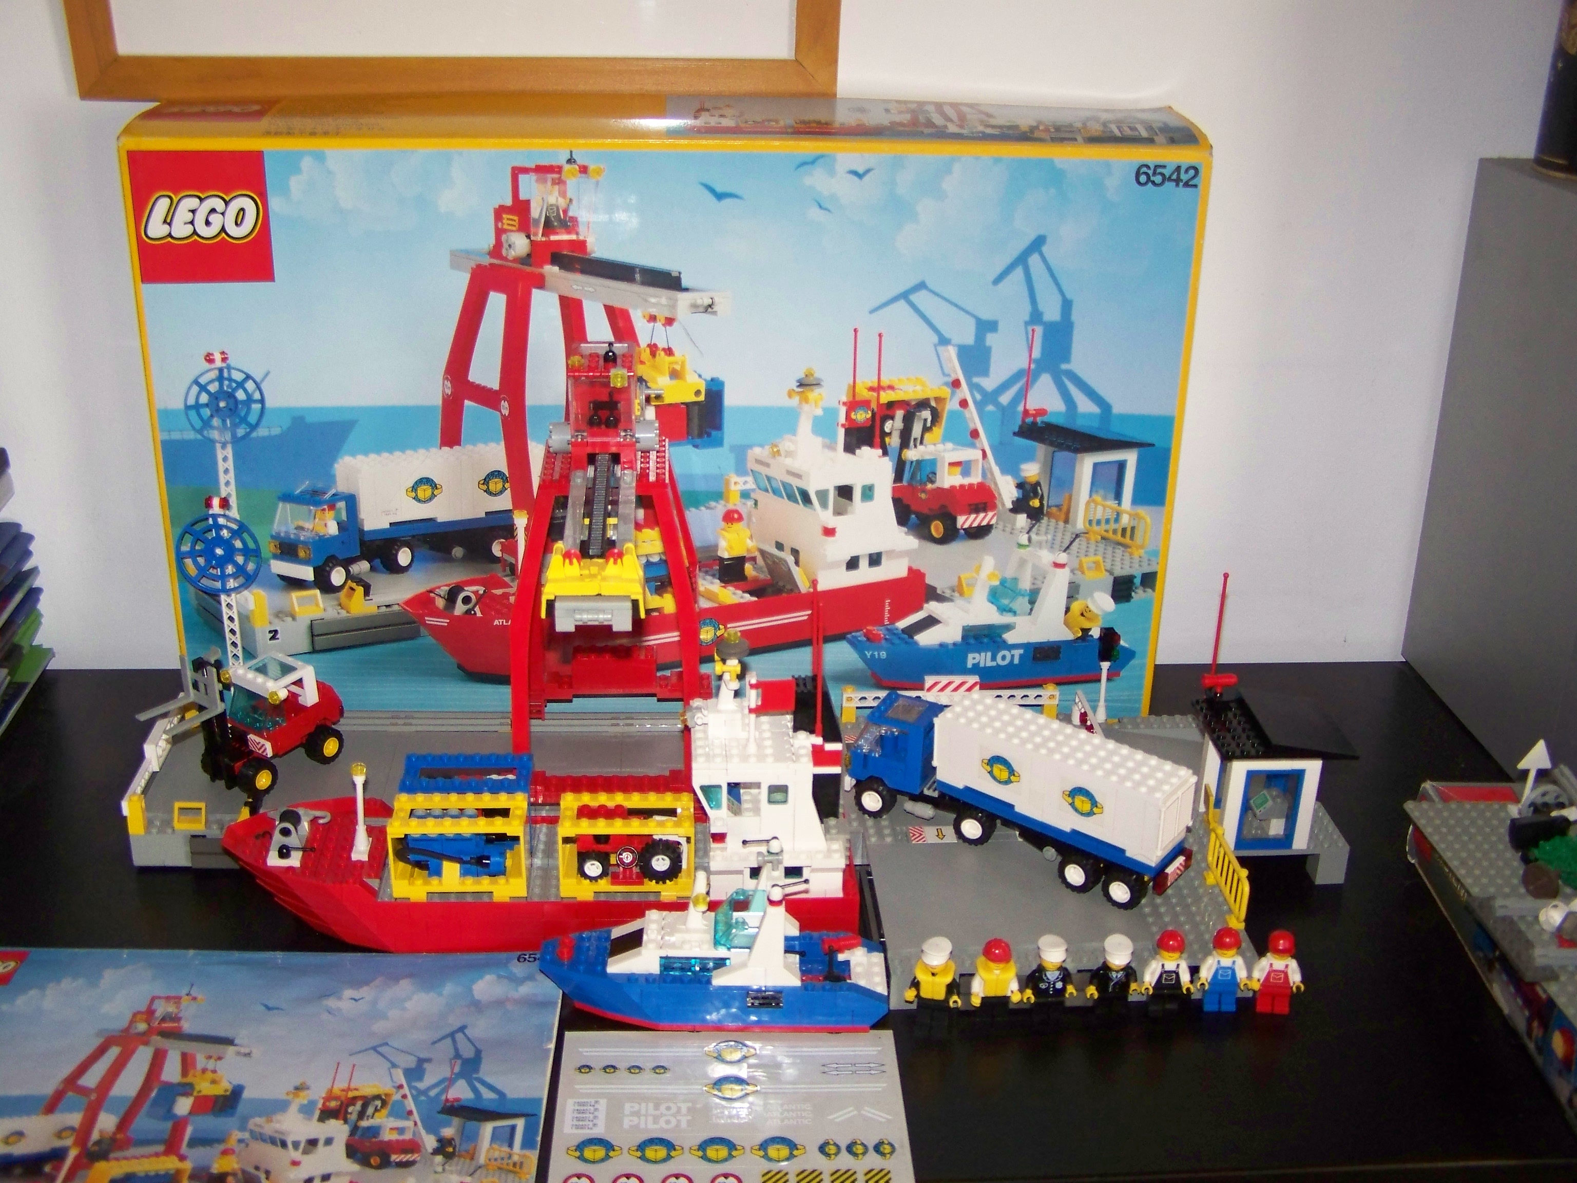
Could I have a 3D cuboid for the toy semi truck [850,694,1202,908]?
[{"bbox_3d":[0.115,0.101,0.882,0.186,0.066,0.048,18,31,34],"label":"toy semi truck"}]

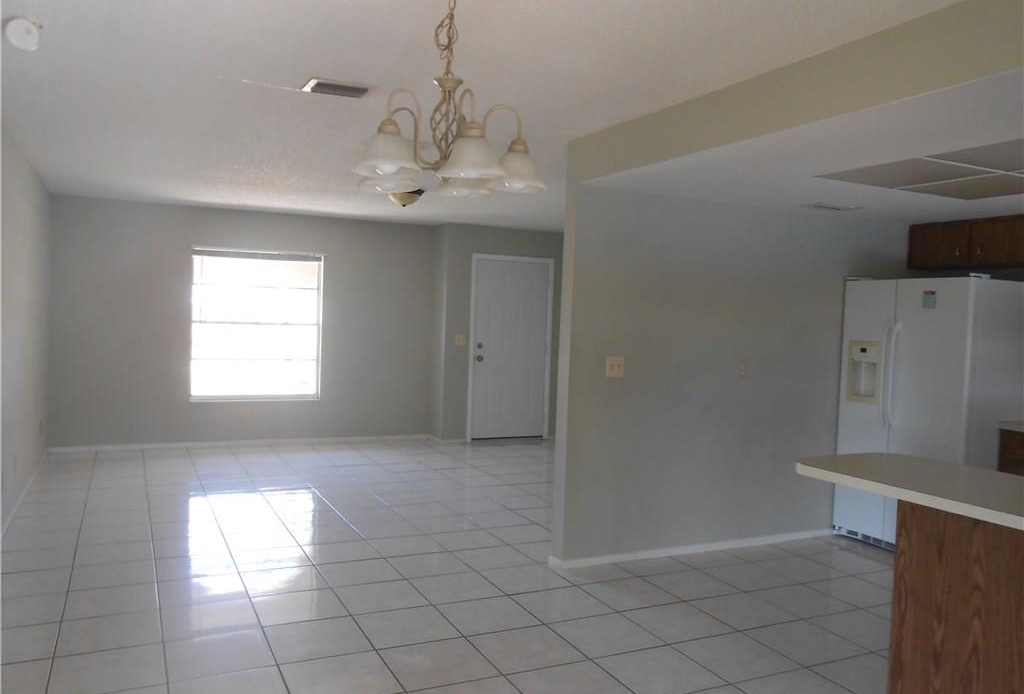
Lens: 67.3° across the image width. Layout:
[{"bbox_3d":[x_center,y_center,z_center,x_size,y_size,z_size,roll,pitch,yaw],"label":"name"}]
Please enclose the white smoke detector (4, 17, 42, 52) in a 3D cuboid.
[{"bbox_3d":[-1.834,-1.174,2.885,0.125,0.060,0.125,1,2,-26],"label":"white smoke detector"}]

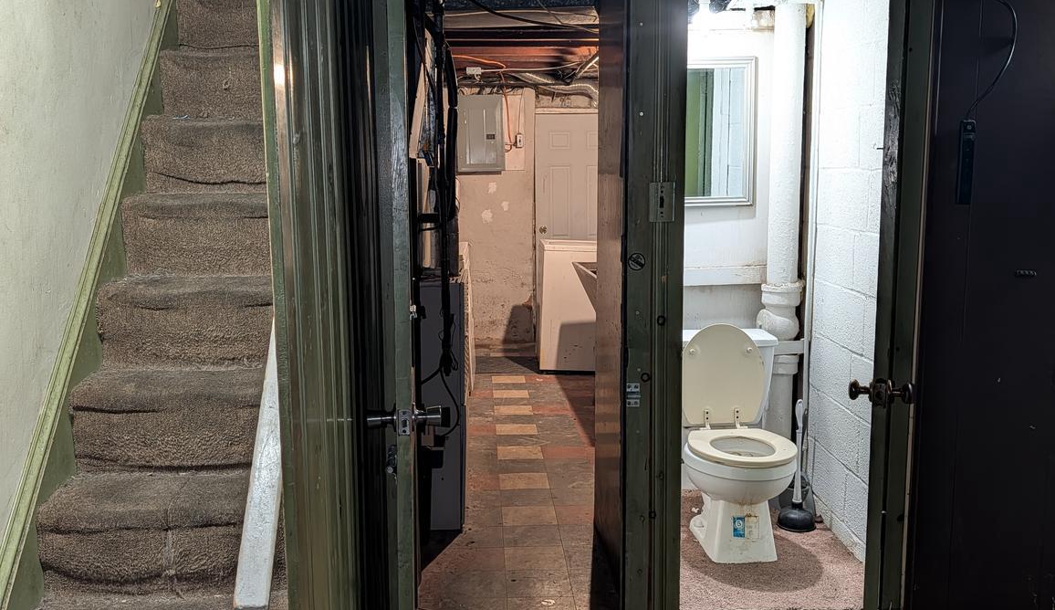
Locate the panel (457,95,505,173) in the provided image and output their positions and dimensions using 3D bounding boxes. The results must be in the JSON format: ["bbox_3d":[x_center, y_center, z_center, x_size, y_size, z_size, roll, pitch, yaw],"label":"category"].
[{"bbox_3d":[-0.376,-1.412,7.990,0.388,0.634,0.101,-1,8,-3],"label":"panel"}]

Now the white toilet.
[{"bbox_3d":[0.729,0.468,3.550,0.453,0.760,0.725,-1,8,-4],"label":"white toilet"}]

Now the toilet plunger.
[{"bbox_3d":[1.012,0.589,3.632,0.139,0.488,0.139,-1,8,-3],"label":"toilet plunger"}]

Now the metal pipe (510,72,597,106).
[{"bbox_3d":[0.217,-1.710,7.714,0.755,0.252,0.222,-1,8,-3],"label":"metal pipe"}]

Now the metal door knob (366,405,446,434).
[{"bbox_3d":[-0.288,0.270,2.306,0.176,0.067,0.091,-1,8,-6],"label":"metal door knob"}]

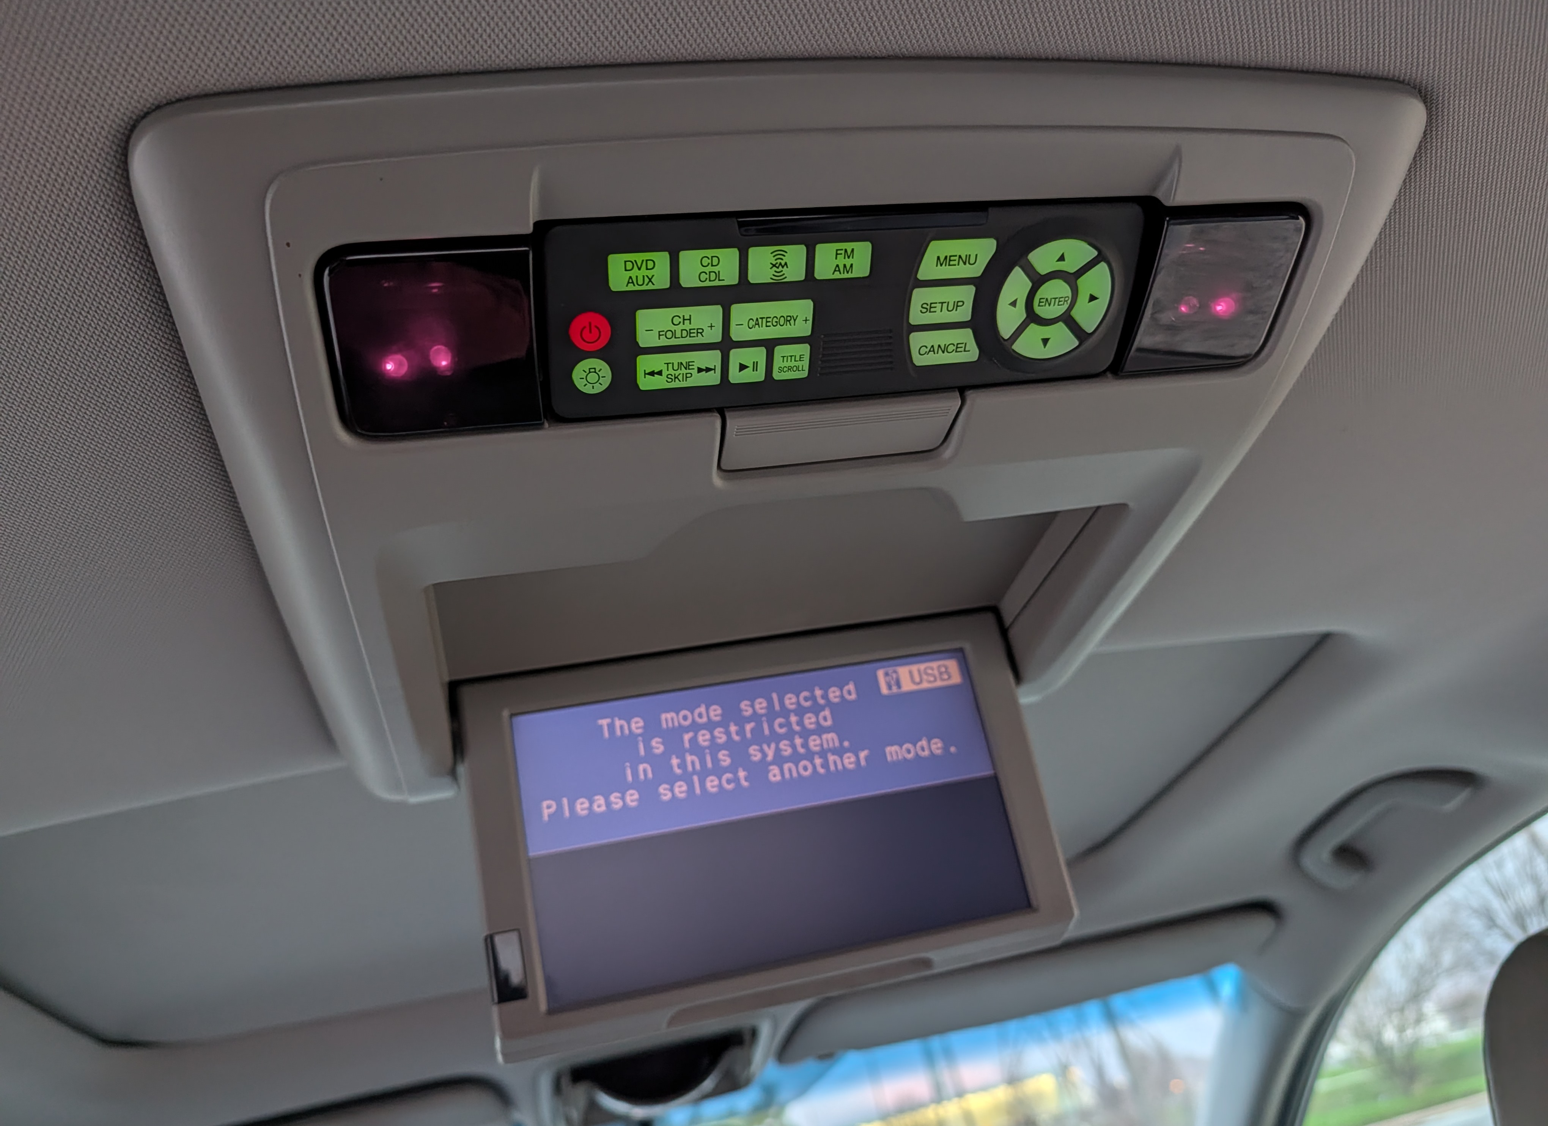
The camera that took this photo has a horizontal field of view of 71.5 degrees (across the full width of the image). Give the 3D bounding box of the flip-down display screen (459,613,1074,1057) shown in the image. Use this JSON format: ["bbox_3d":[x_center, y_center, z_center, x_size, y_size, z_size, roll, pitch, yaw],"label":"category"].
[{"bbox_3d":[-0.001,0.106,0.448,0.236,0.142,0.025,-7,-19,-15],"label":"flip-down display screen"}]

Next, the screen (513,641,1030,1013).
[{"bbox_3d":[0.000,0.104,0.444,0.199,0.112,0.010,-7,-19,-15],"label":"screen"}]

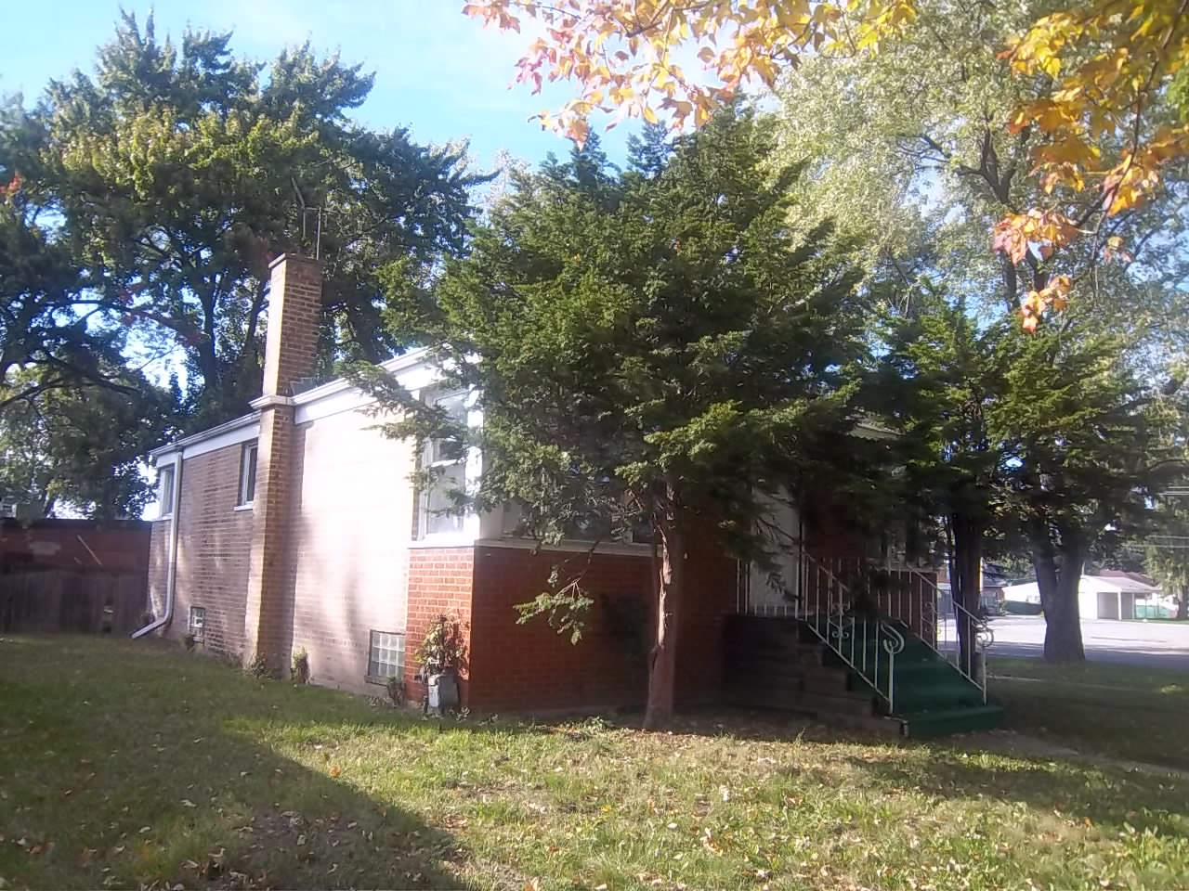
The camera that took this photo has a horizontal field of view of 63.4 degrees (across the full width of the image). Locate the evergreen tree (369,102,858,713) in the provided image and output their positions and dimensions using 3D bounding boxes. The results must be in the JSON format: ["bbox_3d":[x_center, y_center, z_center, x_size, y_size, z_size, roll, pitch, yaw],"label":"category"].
[{"bbox_3d":[0.179,-0.351,8.290,4.200,5.470,3.800,1,-8,1],"label":"evergreen tree"}]

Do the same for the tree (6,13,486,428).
[{"bbox_3d":[-8.588,-2.643,23.005,11.800,14.055,10.800,4,-9,-21],"label":"tree"}]

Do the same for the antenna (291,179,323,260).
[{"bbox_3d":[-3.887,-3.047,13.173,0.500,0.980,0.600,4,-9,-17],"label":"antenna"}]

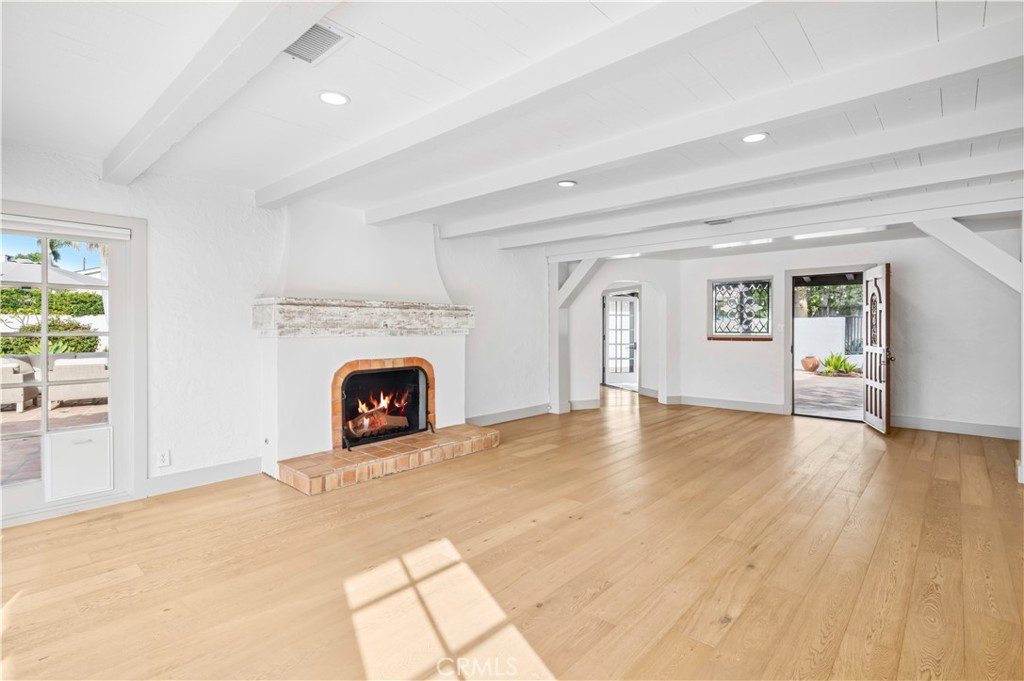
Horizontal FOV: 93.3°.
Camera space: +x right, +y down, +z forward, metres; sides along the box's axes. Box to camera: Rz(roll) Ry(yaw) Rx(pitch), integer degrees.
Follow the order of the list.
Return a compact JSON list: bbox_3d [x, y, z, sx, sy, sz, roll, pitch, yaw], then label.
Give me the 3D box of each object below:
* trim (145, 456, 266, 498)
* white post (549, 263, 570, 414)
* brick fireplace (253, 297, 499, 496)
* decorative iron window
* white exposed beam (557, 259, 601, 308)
[{"bbox_3d":[-2.501,1.115,3.992,0.024,0.145,0.824,1,2,41],"label":"trim"},{"bbox_3d":[0.725,-0.033,7.498,0.212,2.309,0.276,1,2,41],"label":"white post"},{"bbox_3d":[-1.176,0.400,4.800,0.911,1.546,2.274,1,2,41],"label":"brick fireplace"},{"bbox_3d":[3.650,-0.490,7.728,0.960,0.993,0.118,1,2,41],"label":"decorative iron window"},{"bbox_3d":[1.005,-0.894,7.217,0.246,0.980,0.201,-1,47,-49],"label":"white exposed beam"}]

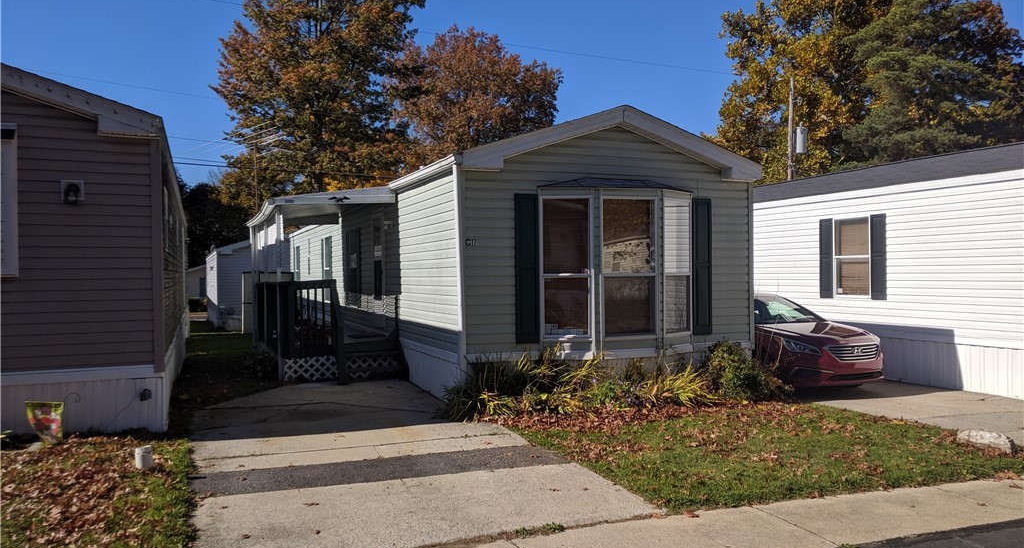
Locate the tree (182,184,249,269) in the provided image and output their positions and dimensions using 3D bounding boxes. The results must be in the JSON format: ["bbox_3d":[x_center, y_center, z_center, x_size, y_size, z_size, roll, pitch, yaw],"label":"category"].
[{"bbox_3d":[-22.500,-2.200,59.000,6.500,9.400,6.500,-1,0,-23],"label":"tree"}]

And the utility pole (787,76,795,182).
[{"bbox_3d":[12.450,-3.500,34.500,0.280,10.700,0.280,1,0,-23],"label":"utility pole"}]

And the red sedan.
[{"bbox_3d":[3.800,1.000,12.750,1.860,1.475,4.850,-1,0,-23],"label":"red sedan"}]

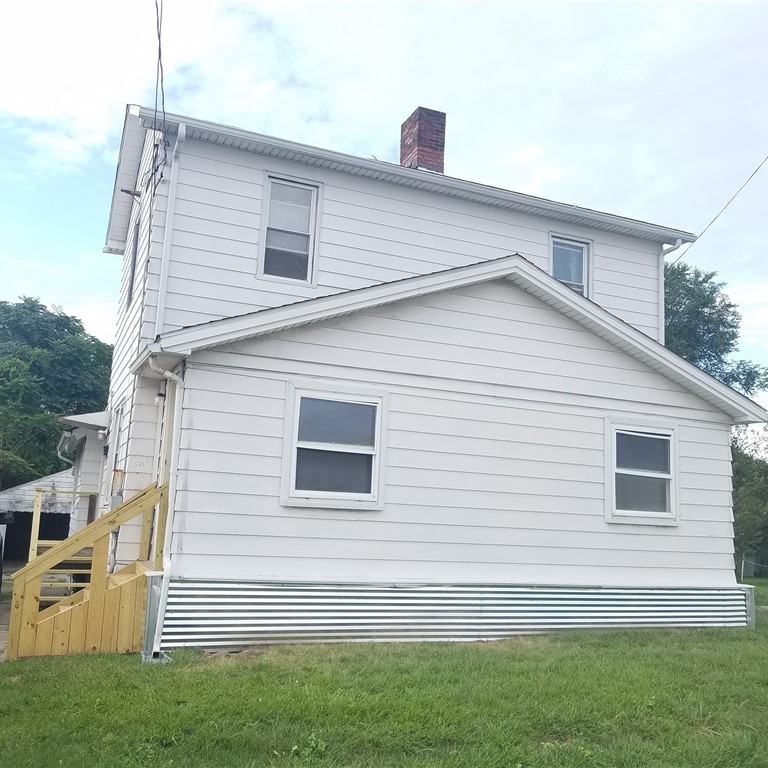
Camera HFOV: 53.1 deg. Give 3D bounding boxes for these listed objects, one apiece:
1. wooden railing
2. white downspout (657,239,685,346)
[{"bbox_3d":[-2.959,1.780,7.715,1.320,1.670,1.180,7,-10,-22],"label":"wooden railing"},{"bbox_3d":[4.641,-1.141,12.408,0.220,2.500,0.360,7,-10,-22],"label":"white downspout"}]

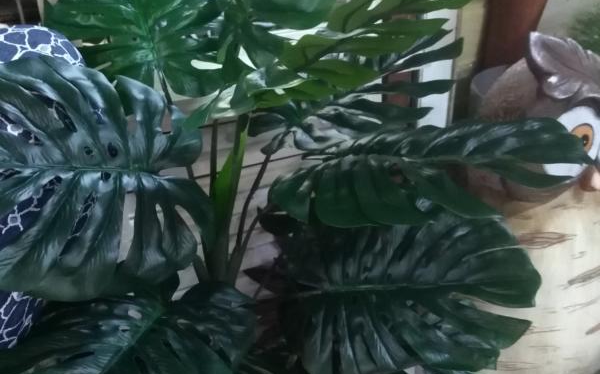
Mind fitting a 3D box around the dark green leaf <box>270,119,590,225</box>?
[{"bbox_3d":[0.142,-0.018,0.680,0.345,0.080,0.210,3,30,0],"label":"dark green leaf"}]

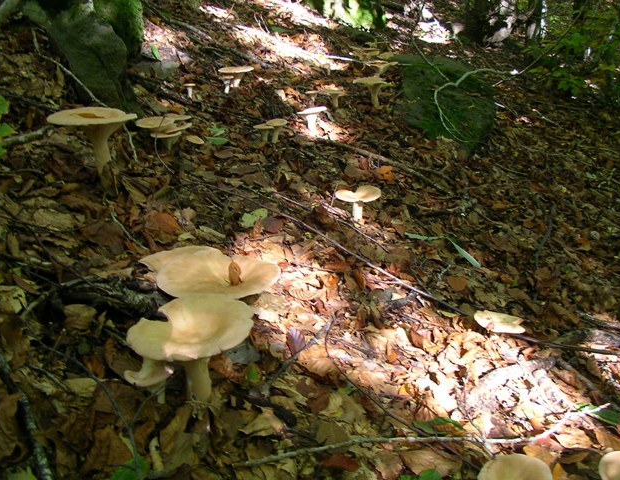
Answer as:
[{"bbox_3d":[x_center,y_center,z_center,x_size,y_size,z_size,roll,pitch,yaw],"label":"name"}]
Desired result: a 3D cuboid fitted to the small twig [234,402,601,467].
[{"bbox_3d":[0.183,0.277,1.007,0.595,0.025,0.066,-5,25,-14],"label":"small twig"}]

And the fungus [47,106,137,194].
[{"bbox_3d":[-0.464,-0.187,1.520,0.184,0.175,0.184,0,21,0],"label":"fungus"}]

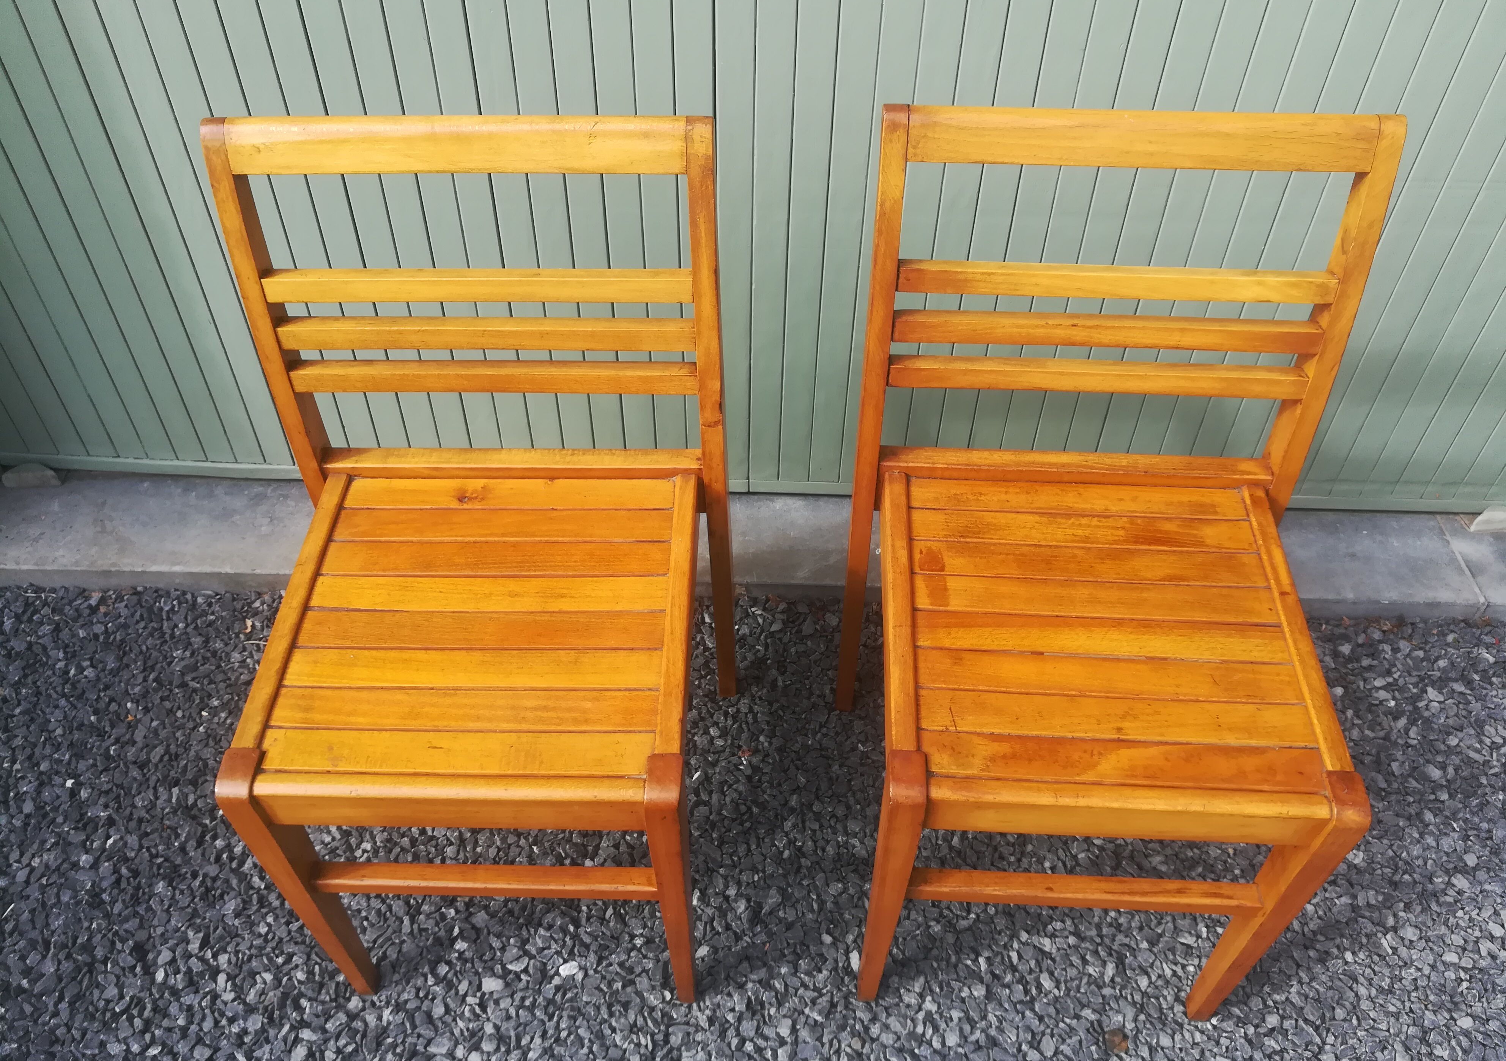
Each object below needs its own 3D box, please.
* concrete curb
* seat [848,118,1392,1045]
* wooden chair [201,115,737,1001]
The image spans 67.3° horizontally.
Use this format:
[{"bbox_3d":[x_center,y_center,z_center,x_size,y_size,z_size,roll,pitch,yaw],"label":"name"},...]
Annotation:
[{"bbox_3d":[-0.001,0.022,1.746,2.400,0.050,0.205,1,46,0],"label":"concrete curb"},{"bbox_3d":[0.324,0.087,1.112,0.445,0.828,0.462,2,46,2],"label":"seat"},{"bbox_3d":[-0.255,0.083,1.132,0.445,0.828,0.462,1,46,1],"label":"wooden chair"}]

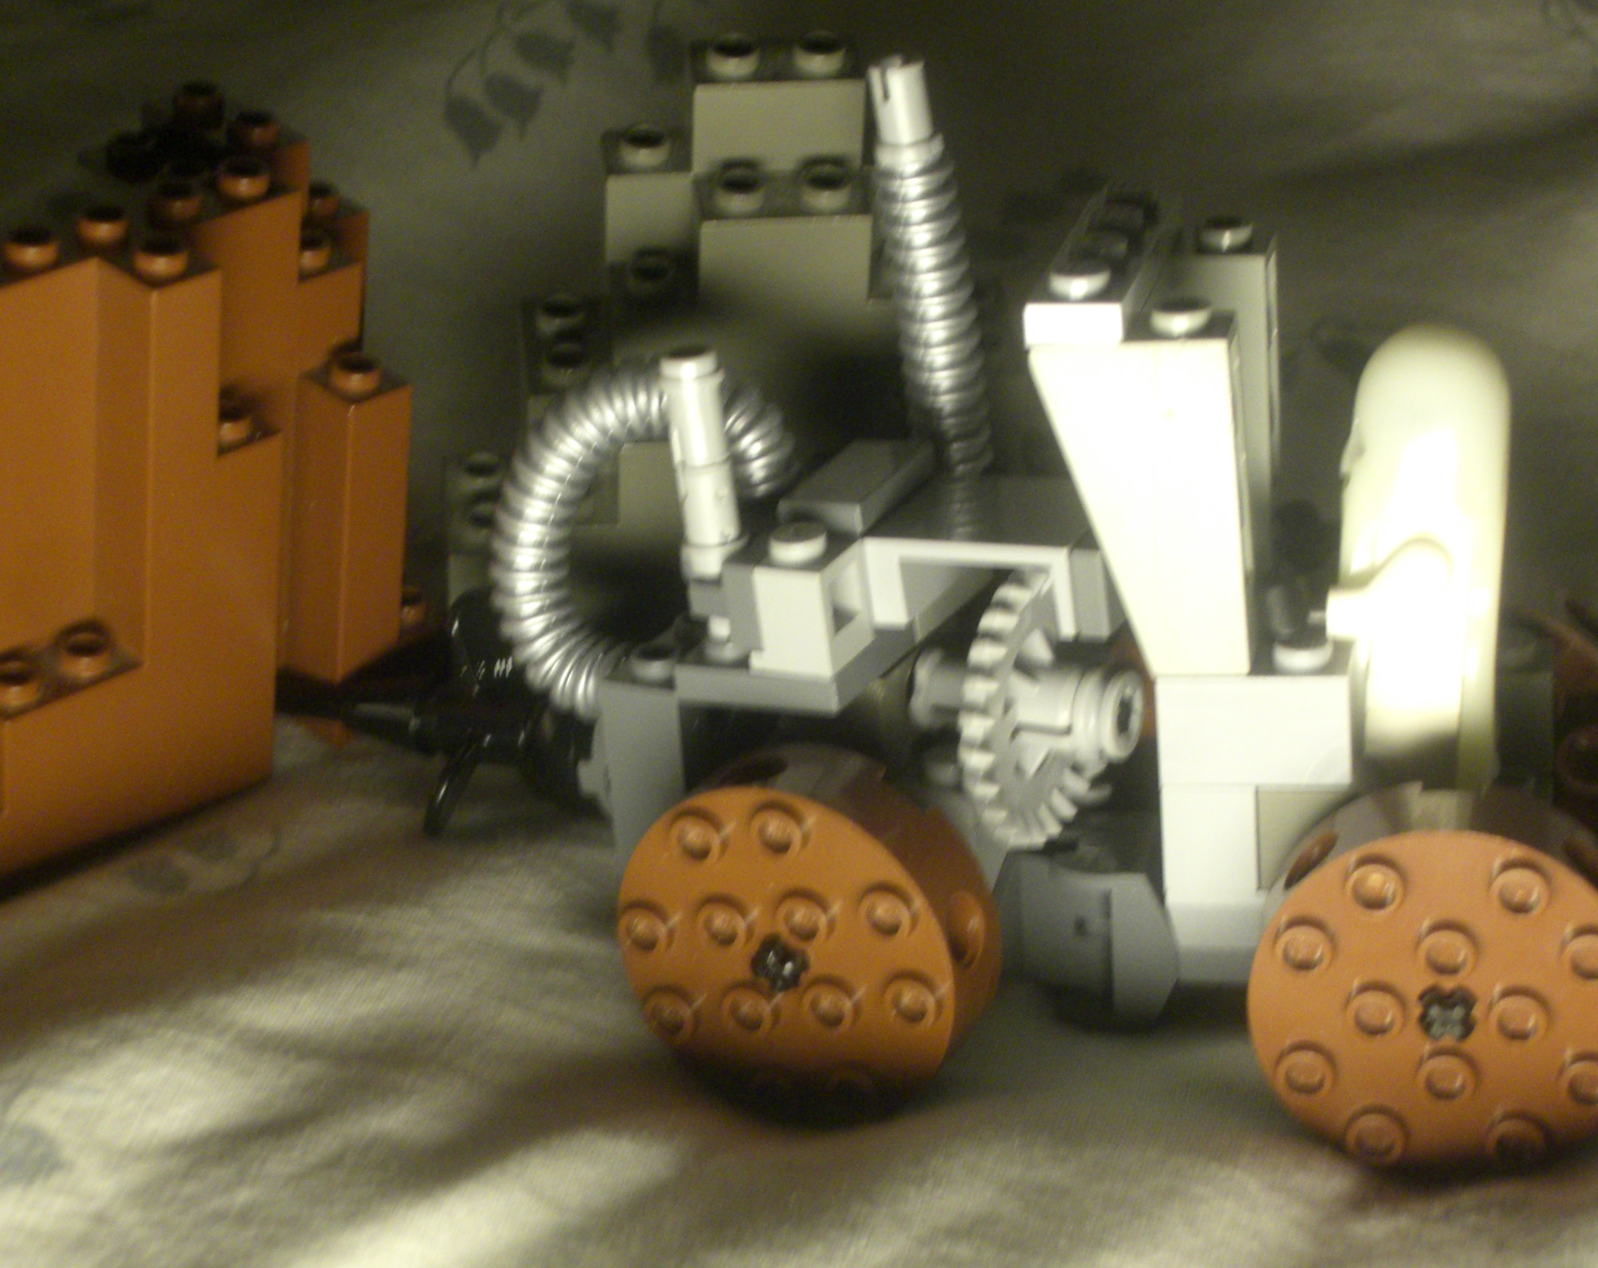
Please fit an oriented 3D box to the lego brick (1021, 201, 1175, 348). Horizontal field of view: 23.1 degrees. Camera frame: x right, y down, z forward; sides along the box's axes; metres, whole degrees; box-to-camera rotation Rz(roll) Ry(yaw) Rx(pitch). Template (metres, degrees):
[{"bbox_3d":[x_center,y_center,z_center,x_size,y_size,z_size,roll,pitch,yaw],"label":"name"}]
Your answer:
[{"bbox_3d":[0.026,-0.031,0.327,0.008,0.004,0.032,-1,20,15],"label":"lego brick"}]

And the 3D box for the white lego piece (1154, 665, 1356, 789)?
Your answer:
[{"bbox_3d":[0.038,0.006,0.325,0.016,0.010,0.008,-1,20,15],"label":"white lego piece"}]

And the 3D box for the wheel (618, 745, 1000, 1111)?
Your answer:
[{"bbox_3d":[0.000,0.026,0.333,0.032,0.032,0.011,3,23,28],"label":"wheel"}]

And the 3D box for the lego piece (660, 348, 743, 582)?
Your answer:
[{"bbox_3d":[-0.008,-0.015,0.342,0.005,0.021,0.005,-7,20,3],"label":"lego piece"}]

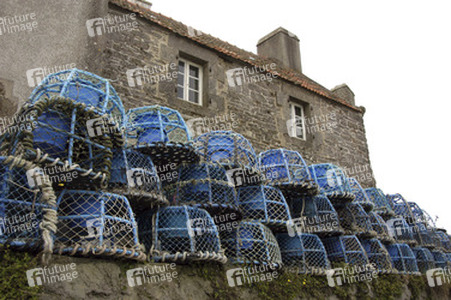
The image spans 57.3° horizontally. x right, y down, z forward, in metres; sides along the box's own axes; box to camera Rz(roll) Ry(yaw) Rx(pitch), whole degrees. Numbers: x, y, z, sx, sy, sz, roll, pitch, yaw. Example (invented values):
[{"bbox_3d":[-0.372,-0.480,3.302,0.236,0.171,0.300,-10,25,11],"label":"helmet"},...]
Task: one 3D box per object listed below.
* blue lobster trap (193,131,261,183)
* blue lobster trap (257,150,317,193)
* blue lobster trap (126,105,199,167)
[{"bbox_3d":[0.006,0.058,4.375,0.680,0.410,0.680,15,-26,-36],"label":"blue lobster trap"},{"bbox_3d":[0.735,0.247,4.943,0.680,0.410,0.680,15,-26,-36],"label":"blue lobster trap"},{"bbox_3d":[-0.569,-0.121,3.543,0.640,0.423,0.640,0,-20,0],"label":"blue lobster trap"}]

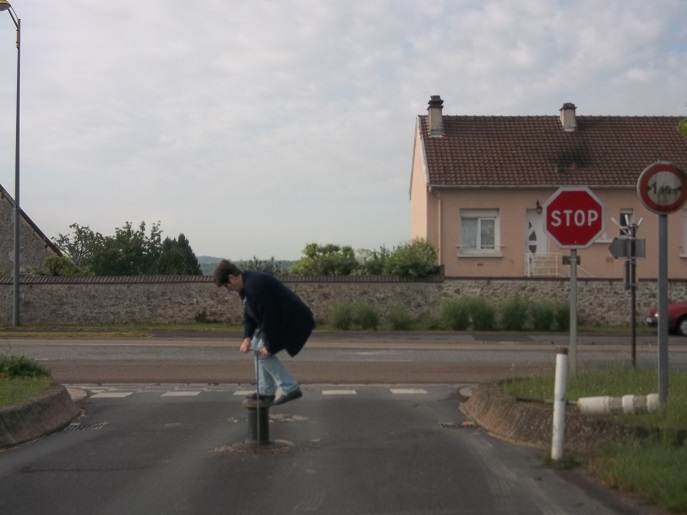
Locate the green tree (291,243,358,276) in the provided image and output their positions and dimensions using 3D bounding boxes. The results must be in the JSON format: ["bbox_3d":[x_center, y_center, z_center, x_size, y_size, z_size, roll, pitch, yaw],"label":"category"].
[{"bbox_3d":[-0.612,0.555,38.996,2.200,2.200,2.000,0,-1,0],"label":"green tree"}]

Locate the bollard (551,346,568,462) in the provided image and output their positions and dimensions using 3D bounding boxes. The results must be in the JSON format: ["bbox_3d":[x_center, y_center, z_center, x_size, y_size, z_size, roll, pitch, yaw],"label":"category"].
[{"bbox_3d":[1.912,1.306,10.687,0.100,0.990,0.100,2,-1,0],"label":"bollard"}]

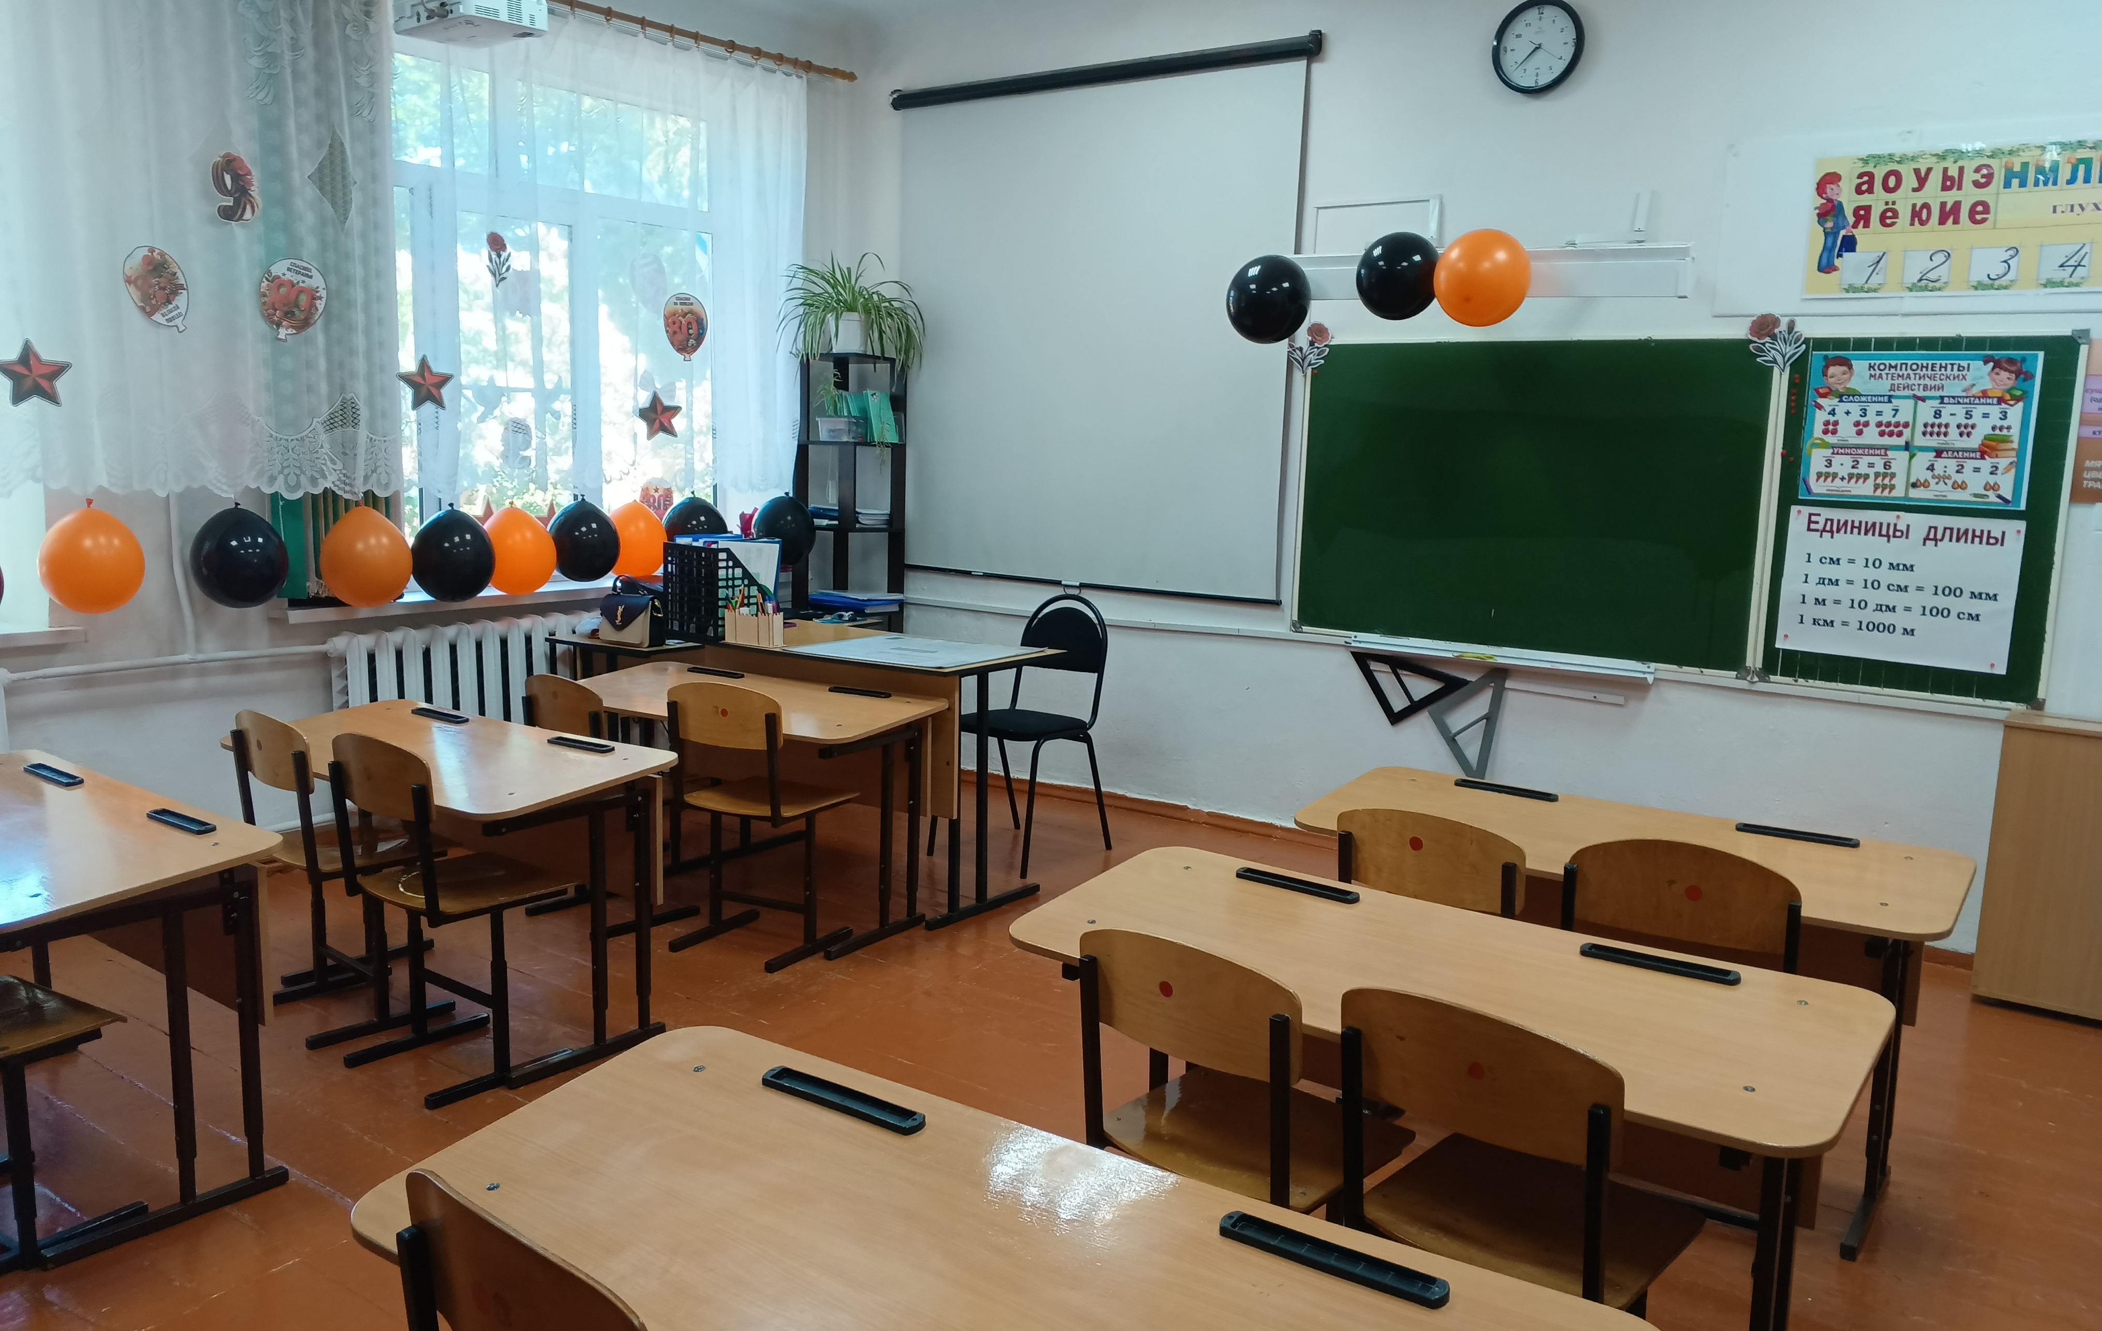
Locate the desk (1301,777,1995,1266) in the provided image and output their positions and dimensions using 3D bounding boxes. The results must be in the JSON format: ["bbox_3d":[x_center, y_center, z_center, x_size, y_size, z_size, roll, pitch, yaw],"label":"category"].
[{"bbox_3d":[1.121,0.656,2.961,1.200,0.674,0.505,7,11,36],"label":"desk"}]

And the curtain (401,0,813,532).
[{"bbox_3d":[-1.498,-1.349,5.059,0.110,1.638,1.575,9,12,40],"label":"curtain"}]

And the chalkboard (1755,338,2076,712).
[{"bbox_3d":[2.379,-0.407,4.023,0.715,1.000,0.035,7,11,33],"label":"chalkboard"}]

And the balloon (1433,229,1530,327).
[{"bbox_3d":[1.276,-1.149,4.322,0.270,0.280,0.270,7,11,33],"label":"balloon"}]

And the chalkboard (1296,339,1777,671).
[{"bbox_3d":[1.475,-0.521,4.653,1.500,1.000,0.040,7,11,35],"label":"chalkboard"}]

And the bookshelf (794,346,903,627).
[{"bbox_3d":[-0.811,-0.398,5.970,0.325,1.715,0.290,7,11,33],"label":"bookshelf"}]

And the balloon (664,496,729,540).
[{"bbox_3d":[-1.351,-0.514,5.565,0.250,0.290,0.250,8,11,34],"label":"balloon"}]

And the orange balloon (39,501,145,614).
[{"bbox_3d":[-2.499,-0.282,3.799,0.255,0.290,0.255,7,11,35],"label":"orange balloon"}]

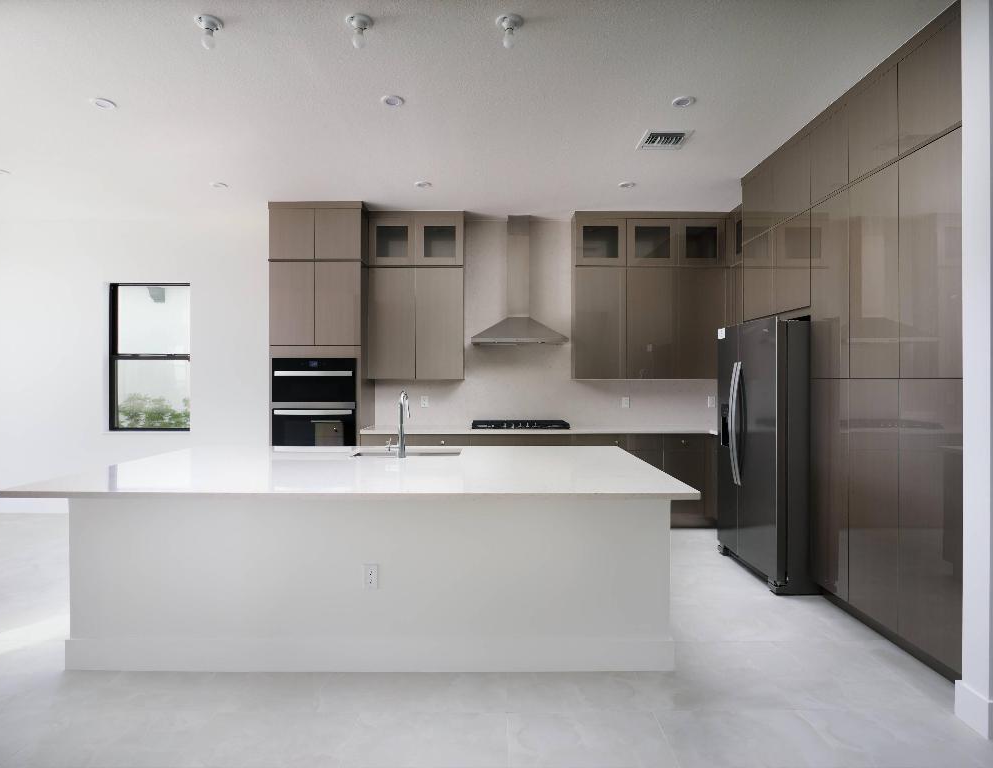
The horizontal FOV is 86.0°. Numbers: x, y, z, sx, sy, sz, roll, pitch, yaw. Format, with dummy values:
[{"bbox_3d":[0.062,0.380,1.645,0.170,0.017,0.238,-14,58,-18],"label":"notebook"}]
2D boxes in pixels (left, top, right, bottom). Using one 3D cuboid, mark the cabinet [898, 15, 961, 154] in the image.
[{"bbox_3d":[2.299,-1.366,2.457,0.580,0.470,0.360,0,1,0],"label":"cabinet"}]

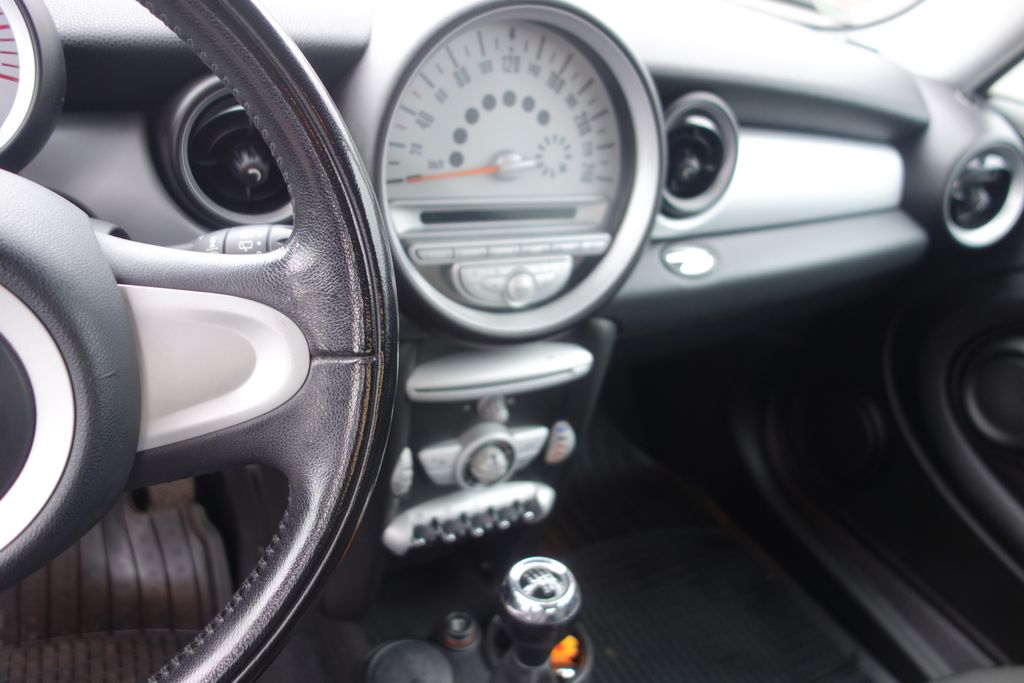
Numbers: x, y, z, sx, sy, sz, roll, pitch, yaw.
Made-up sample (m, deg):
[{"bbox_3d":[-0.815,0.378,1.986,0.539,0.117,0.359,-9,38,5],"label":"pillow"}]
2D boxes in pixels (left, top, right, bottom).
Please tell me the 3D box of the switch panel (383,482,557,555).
[{"bbox_3d":[-0.035,0.159,0.729,0.172,0.037,0.036,-7,31,-27],"label":"switch panel"}]

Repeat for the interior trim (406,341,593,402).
[{"bbox_3d":[-0.010,0.024,0.649,0.168,0.032,0.034,-7,31,-27],"label":"interior trim"}]

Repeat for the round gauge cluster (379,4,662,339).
[{"bbox_3d":[0.003,-0.121,0.588,0.230,0.230,0.065,-7,18,-27],"label":"round gauge cluster"}]

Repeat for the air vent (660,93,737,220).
[{"bbox_3d":[0.145,-0.162,0.682,0.100,0.100,0.040,-7,18,-27],"label":"air vent"}]

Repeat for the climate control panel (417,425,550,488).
[{"bbox_3d":[-0.024,0.098,0.694,0.126,0.050,0.030,-7,31,-27],"label":"climate control panel"}]

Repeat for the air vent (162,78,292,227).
[{"bbox_3d":[-0.168,-0.124,0.518,0.100,0.100,0.040,-7,18,-27],"label":"air vent"}]

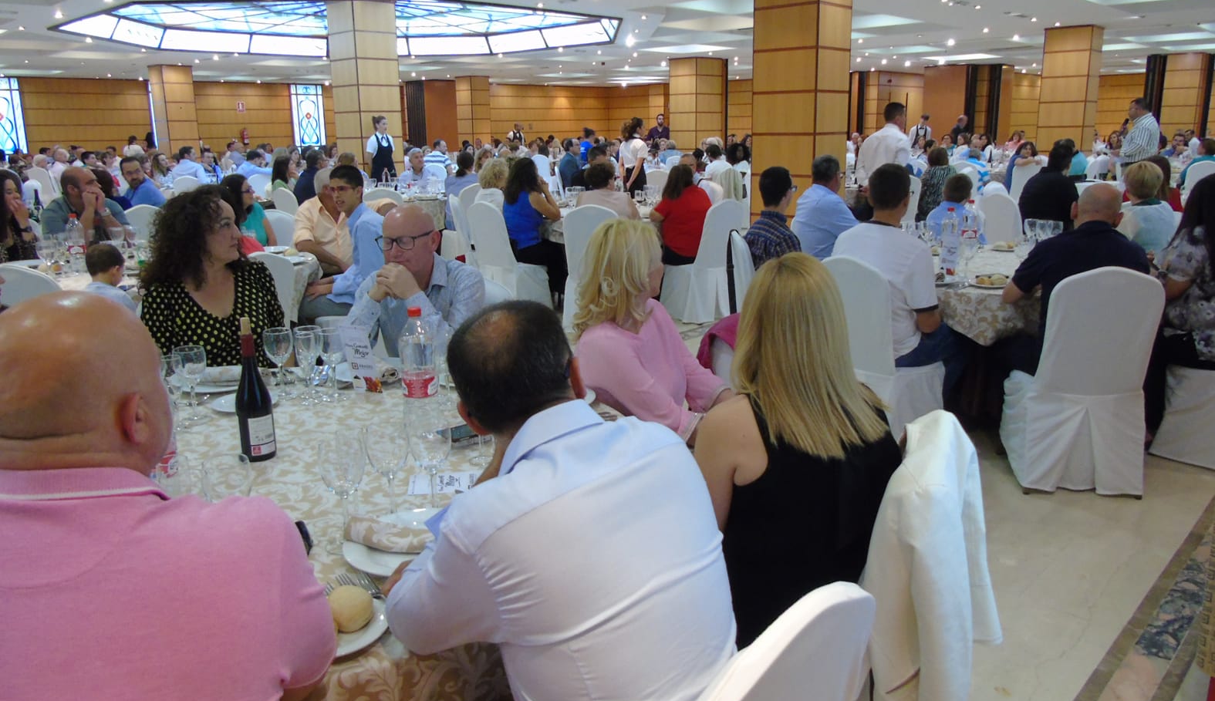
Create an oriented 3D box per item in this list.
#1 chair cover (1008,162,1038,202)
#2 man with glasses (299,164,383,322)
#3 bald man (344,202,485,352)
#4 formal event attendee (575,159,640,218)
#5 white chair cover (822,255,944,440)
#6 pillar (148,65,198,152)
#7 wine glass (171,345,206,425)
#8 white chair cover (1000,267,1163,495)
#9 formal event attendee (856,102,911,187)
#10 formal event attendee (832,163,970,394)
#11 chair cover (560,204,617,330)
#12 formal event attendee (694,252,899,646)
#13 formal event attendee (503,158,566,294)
[{"bbox_3d":[5.856,-2.201,12.586,0.460,0.950,0.530,-4,14,-12],"label":"chair cover"},{"bbox_3d":[-1.501,-0.327,4.788,0.740,1.337,0.480,-4,15,-13],"label":"man with glasses"},{"bbox_3d":[-0.639,0.059,3.353,0.560,1.270,0.750,4,15,17],"label":"bald man"},{"bbox_3d":[0.008,-0.835,6.816,0.500,1.260,0.780,3,15,15],"label":"formal event attendee"},{"bbox_3d":[1.211,0.029,4.013,0.550,0.950,0.470,-14,19,-41],"label":"white chair cover"},{"bbox_3d":[-8.824,-4.357,18.124,0.640,2.896,0.640,12,19,41],"label":"pillar"},{"bbox_3d":[-1.109,0.093,2.349,0.088,0.198,0.088,-1,14,0],"label":"wine glass"},{"bbox_3d":[2.007,0.079,3.785,0.470,0.960,0.550,2,14,10],"label":"white chair cover"},{"bbox_3d":[2.707,-1.566,8.640,0.550,1.740,0.360,8,17,31],"label":"formal event attendee"},{"bbox_3d":[1.461,-0.270,4.417,0.770,1.314,0.500,-14,19,-40],"label":"formal event attendee"},{"bbox_3d":[-0.068,-0.674,6.906,0.470,0.960,0.550,3,15,14],"label":"chair cover"},{"bbox_3d":[0.356,0.379,2.084,0.480,1.255,0.750,-7,16,-21],"label":"formal event attendee"},{"bbox_3d":[-0.539,-0.993,7.426,0.460,1.282,0.780,13,20,43],"label":"formal event attendee"}]

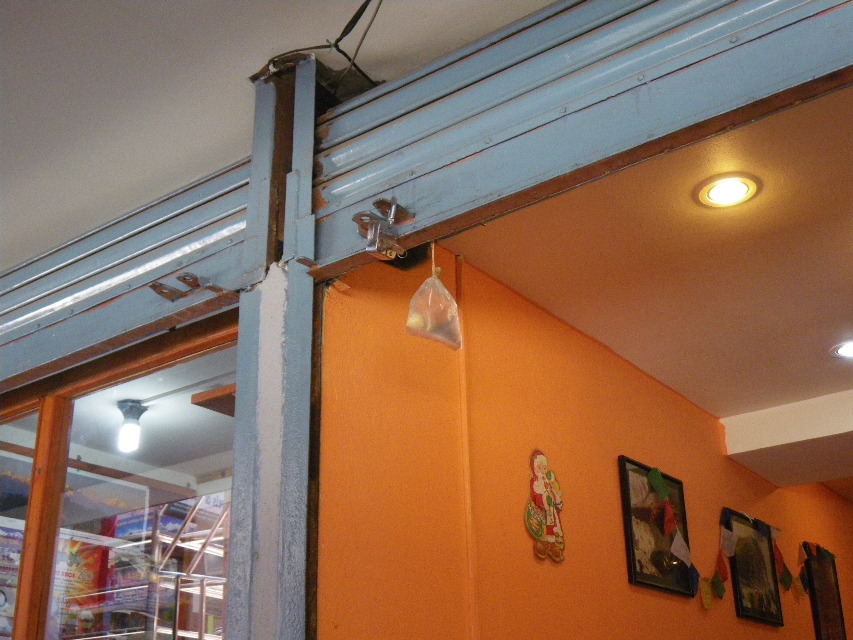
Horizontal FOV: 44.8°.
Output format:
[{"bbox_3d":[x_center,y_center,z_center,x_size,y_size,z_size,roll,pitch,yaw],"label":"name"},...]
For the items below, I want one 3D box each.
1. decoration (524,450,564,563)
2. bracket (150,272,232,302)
[{"bbox_3d":[0.312,0.477,2.698,0.019,0.291,0.197,-18,-28,33],"label":"decoration"},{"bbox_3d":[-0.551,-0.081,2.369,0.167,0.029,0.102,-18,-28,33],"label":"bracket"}]

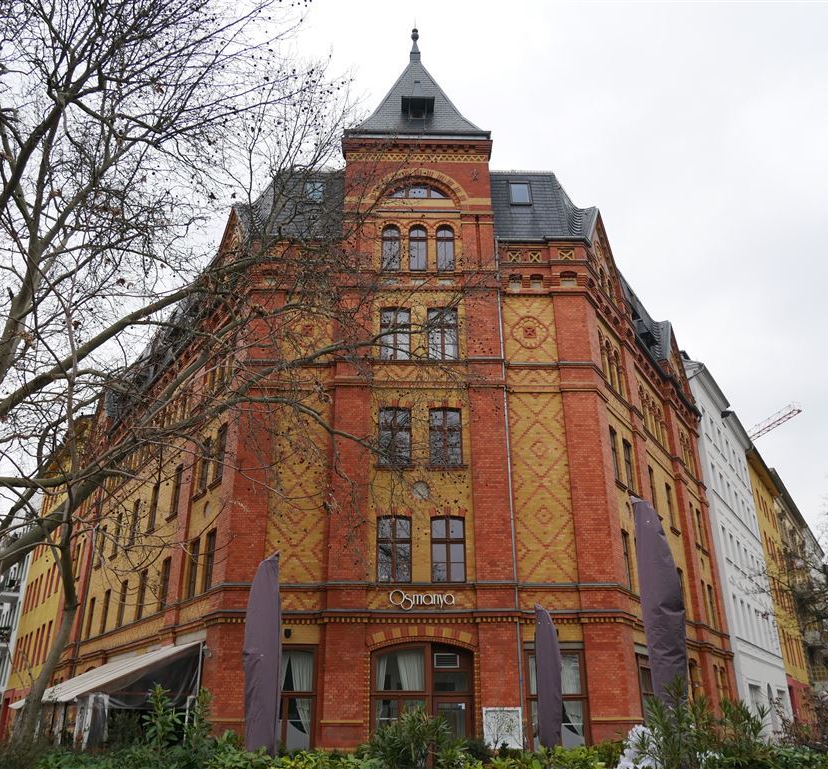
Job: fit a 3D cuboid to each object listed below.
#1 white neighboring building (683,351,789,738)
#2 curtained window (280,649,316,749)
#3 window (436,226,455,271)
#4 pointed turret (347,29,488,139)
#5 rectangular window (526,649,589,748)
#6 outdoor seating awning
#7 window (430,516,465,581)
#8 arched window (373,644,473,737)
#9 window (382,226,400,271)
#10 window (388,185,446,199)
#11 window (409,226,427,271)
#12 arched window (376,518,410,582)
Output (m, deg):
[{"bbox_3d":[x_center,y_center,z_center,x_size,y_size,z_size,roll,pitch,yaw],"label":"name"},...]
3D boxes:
[{"bbox_3d":[14.807,10.963,45.275,11.500,20.000,14.500,-15,-28,30],"label":"white neighboring building"},{"bbox_3d":[-3.611,8.866,20.153,1.717,2.694,0.200,0,-24,-1],"label":"curtained window"},{"bbox_3d":[1.143,-4.966,25.775,0.653,1.998,0.200,0,-24,-1],"label":"window"},{"bbox_3d":[0.112,-12.505,31.515,5.509,9.272,5.509,0,-24,-1],"label":"pointed turret"},{"bbox_3d":[4.091,8.933,20.317,1.802,2.706,0.200,0,-24,-1],"label":"rectangular window"},{"bbox_3d":[-11.783,10.650,26.011,3.400,1.850,13.000,16,-28,-31],"label":"outdoor seating awning"},{"bbox_3d":[1.032,4.941,21.416,1.040,1.975,0.200,0,-24,-1],"label":"window"},{"bbox_3d":[0.238,8.658,19.850,2.855,2.729,0.250,0,-24,-1],"label":"arched window"},{"bbox_3d":[-0.806,-4.956,25.721,0.670,1.994,0.200,0,-24,-1],"label":"window"},{"bbox_3d":[0.152,-7.335,27.023,2.245,0.734,0.200,0,-24,-1],"label":"window"},{"bbox_3d":[0.163,-4.961,25.748,0.652,1.996,0.200,0,-24,-1],"label":"window"},{"bbox_3d":[-0.602,4.932,21.378,1.023,1.971,0.200,0,-24,-1],"label":"arched window"}]

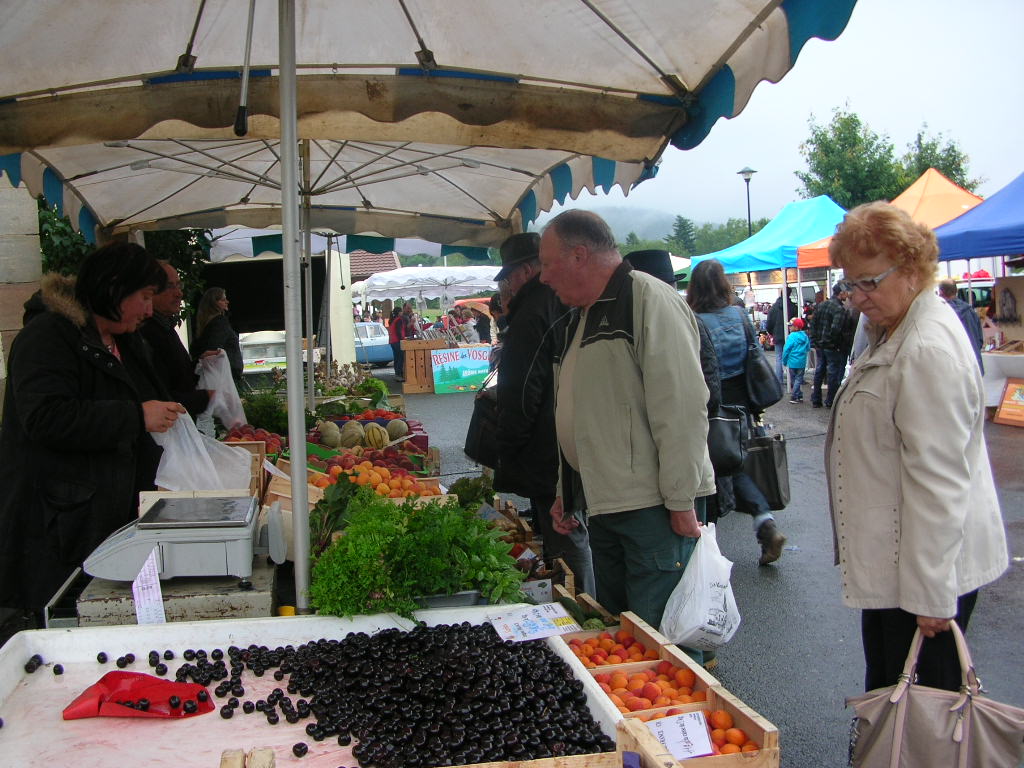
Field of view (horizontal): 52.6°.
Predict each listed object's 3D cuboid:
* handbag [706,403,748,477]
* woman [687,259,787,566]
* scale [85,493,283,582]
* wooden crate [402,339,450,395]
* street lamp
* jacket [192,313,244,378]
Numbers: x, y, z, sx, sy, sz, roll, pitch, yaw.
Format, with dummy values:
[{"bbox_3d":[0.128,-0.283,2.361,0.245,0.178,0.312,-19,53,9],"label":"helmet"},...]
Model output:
[{"bbox_3d":[1.062,0.279,5.200,0.300,0.350,0.150,0,4,24],"label":"handbag"},{"bbox_3d":[1.194,0.149,5.646,0.550,1.660,0.580,-3,4,-20],"label":"woman"},{"bbox_3d":[-0.803,0.371,2.570,0.420,0.150,0.360,-2,4,-6],"label":"scale"},{"bbox_3d":[-1.709,-0.335,19.509,0.870,1.000,0.500,-3,4,-14],"label":"wooden crate"},{"bbox_3d":[6.191,-3.126,27.165,0.520,5.104,0.520,-2,4,0],"label":"street lamp"},{"bbox_3d":[-2.361,-0.285,8.300,0.400,0.600,0.450,-2,4,-6],"label":"jacket"}]

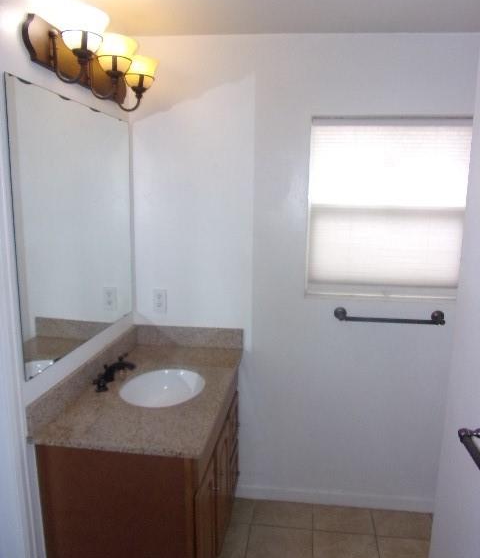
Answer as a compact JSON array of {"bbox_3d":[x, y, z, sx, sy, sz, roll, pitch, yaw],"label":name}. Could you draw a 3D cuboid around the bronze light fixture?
[{"bbox_3d":[-0.486,-0.792,1.668,0.235,0.242,0.755,2,10,7],"label":"bronze light fixture"}]

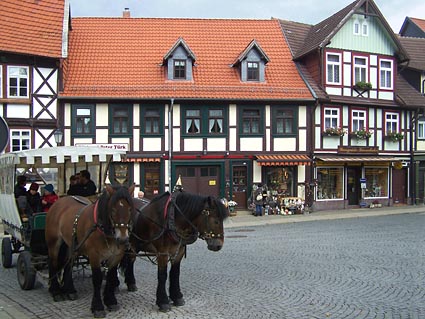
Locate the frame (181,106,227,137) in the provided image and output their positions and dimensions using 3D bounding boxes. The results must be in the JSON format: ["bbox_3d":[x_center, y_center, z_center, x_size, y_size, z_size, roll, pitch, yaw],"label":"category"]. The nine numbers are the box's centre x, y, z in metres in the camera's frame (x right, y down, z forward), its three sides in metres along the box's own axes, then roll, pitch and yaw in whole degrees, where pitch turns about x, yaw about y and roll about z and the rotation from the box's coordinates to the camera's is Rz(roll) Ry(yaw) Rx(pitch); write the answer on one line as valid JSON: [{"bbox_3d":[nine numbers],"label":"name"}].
[{"bbox_3d":[-0.431,-2.039,25.140,2.532,1.740,0.160,0,0,-4],"label":"frame"}]

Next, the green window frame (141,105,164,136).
[{"bbox_3d":[-3.204,-2.058,24.946,1.310,1.764,0.160,0,0,-4],"label":"green window frame"}]

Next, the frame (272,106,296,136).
[{"bbox_3d":[3.939,-2.058,25.445,1.369,1.717,0.160,0,0,-4],"label":"frame"}]

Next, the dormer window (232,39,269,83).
[{"bbox_3d":[2.216,-5.483,27.015,1.800,2.356,2.350,0,0,-4],"label":"dormer window"}]

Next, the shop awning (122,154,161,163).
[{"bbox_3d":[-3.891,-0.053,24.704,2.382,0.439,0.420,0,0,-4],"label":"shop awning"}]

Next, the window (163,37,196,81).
[{"bbox_3d":[-1.839,-5.549,26.803,1.800,2.336,2.350,0,0,-4],"label":"window"}]

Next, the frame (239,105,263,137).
[{"bbox_3d":[2.121,-2.053,25.318,1.345,1.720,0.160,0,0,-4],"label":"frame"}]

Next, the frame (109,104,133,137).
[{"bbox_3d":[-4.876,-2.048,24.829,1.293,1.756,0.160,0,0,-4],"label":"frame"}]

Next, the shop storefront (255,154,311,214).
[{"bbox_3d":[3.752,1.378,25.017,2.900,3.170,1.100,0,0,-4],"label":"shop storefront"}]

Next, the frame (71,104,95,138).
[{"bbox_3d":[-6.830,-2.011,24.692,1.280,1.799,0.160,0,0,-4],"label":"frame"}]

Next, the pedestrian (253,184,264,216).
[{"bbox_3d":[2.336,2.092,23.700,0.500,1.630,0.380,0,0,14],"label":"pedestrian"}]

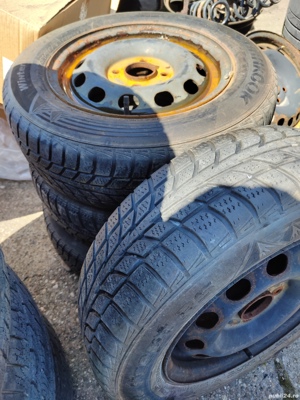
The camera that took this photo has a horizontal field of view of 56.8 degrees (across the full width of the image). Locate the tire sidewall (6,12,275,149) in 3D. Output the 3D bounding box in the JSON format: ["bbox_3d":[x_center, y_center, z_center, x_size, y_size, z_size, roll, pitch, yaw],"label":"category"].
[{"bbox_3d":[-0.021,-0.287,0.613,0.565,0.050,0.565,0,54,0],"label":"tire sidewall"}]

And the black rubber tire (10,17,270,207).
[{"bbox_3d":[-0.021,-0.242,0.674,0.590,0.192,0.590,0,54,0],"label":"black rubber tire"}]

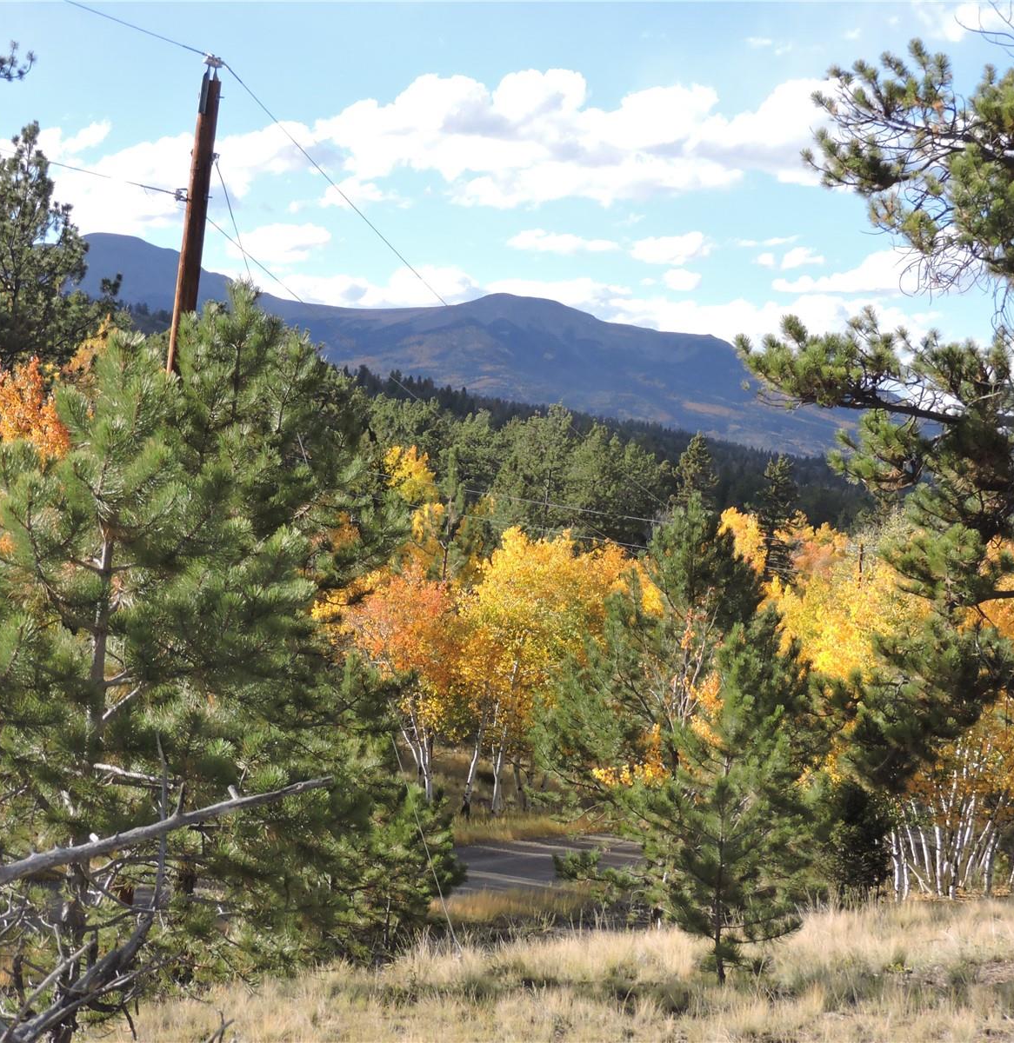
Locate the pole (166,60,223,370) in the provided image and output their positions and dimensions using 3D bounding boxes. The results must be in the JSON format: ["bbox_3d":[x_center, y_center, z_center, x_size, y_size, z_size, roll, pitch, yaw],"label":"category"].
[{"bbox_3d":[-3.460,-0.250,28.500,0.300,8.900,0.300,7,0,0],"label":"pole"}]

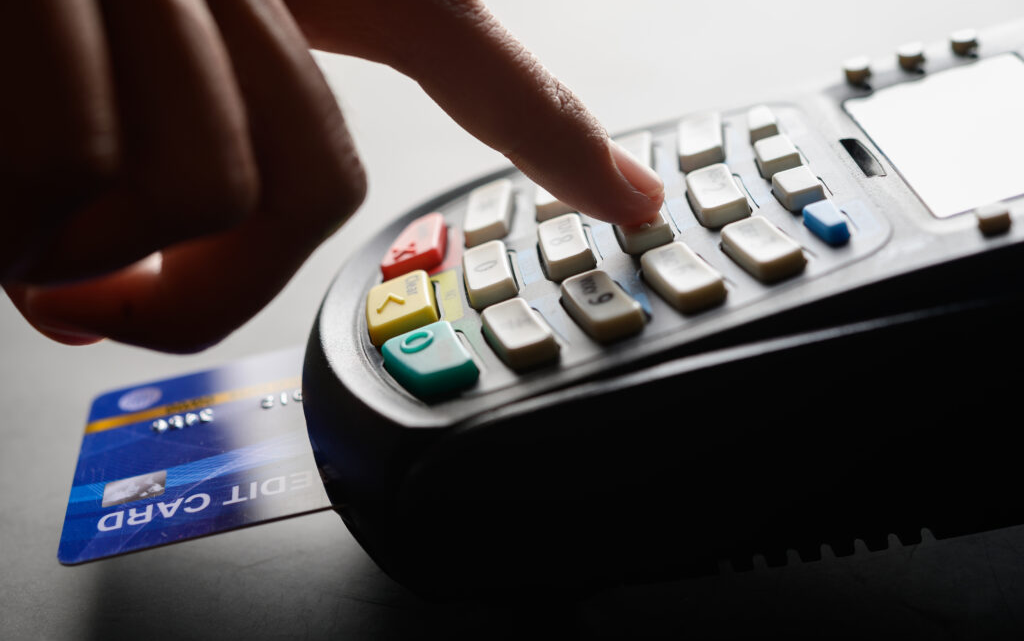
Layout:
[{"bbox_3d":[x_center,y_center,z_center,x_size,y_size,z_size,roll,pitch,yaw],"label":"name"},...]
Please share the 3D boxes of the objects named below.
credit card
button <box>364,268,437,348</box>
[{"bbox_3d":[-0.030,0.016,0.281,0.086,0.001,0.054,-13,27,0],"label":"credit card"},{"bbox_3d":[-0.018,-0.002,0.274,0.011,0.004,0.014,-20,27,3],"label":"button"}]

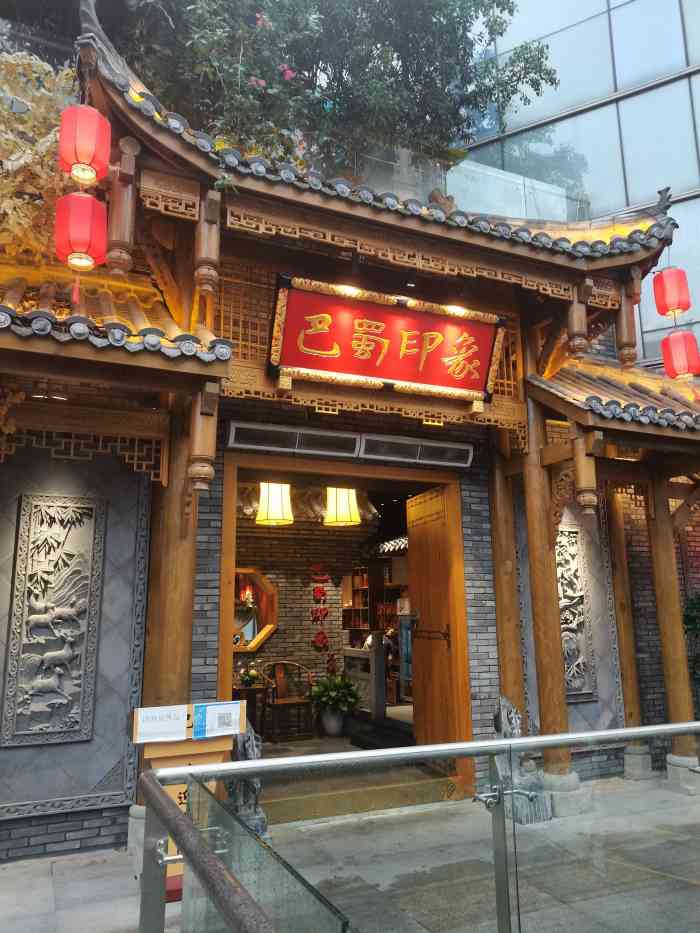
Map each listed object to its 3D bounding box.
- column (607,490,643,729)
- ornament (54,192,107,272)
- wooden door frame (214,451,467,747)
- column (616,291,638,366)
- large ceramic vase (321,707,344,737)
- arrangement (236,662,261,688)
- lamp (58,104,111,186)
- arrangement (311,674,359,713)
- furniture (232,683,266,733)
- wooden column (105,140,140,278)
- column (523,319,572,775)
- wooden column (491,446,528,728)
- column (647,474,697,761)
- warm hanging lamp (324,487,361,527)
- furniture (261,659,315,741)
[{"bbox_3d":[2.946,1.535,7.542,0.192,2.794,0.192,4,-12,-24],"label":"column"},{"bbox_3d":[-1.617,-1.430,4.227,0.292,0.440,0.292,4,-12,-24],"label":"ornament"},{"bbox_3d":[-0.002,1.455,6.246,2.387,2.992,0.187,4,-12,-24],"label":"wooden door frame"},{"bbox_3d":[2.600,-1.310,6.582,0.149,0.814,0.149,4,-12,-24],"label":"column"},{"bbox_3d":[-0.217,3.189,8.862,0.280,0.374,0.280,-1,-11,0],"label":"large ceramic vase"},{"bbox_3d":[-1.270,2.599,8.742,0.297,0.319,0.286,4,-12,-24],"label":"arrangement"},{"bbox_3d":[-1.601,-1.946,4.255,0.286,0.437,0.286,5,-12,-24],"label":"lamp"},{"bbox_3d":[-0.200,2.910,8.926,0.616,0.484,0.572,-1,-11,0],"label":"arrangement"},{"bbox_3d":[-1.326,3.063,8.644,0.470,0.630,0.454,5,-12,-24],"label":"furniture"},{"bbox_3d":[-1.490,-1.688,4.605,0.168,0.941,0.168,5,-12,-24],"label":"wooden column"},{"bbox_3d":[1.794,0.649,6.463,0.242,4.092,0.242,4,-12,-24],"label":"column"},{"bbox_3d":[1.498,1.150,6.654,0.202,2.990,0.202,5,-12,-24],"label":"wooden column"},{"bbox_3d":[3.074,1.354,6.716,0.202,2.688,0.202,5,-12,-24],"label":"column"},{"bbox_3d":[-0.083,0.455,7.898,0.420,0.390,0.420,0,-11,0],"label":"warm hanging lamp"},{"bbox_3d":[-0.790,2.967,8.927,0.554,0.916,0.538,5,-12,-24],"label":"furniture"}]

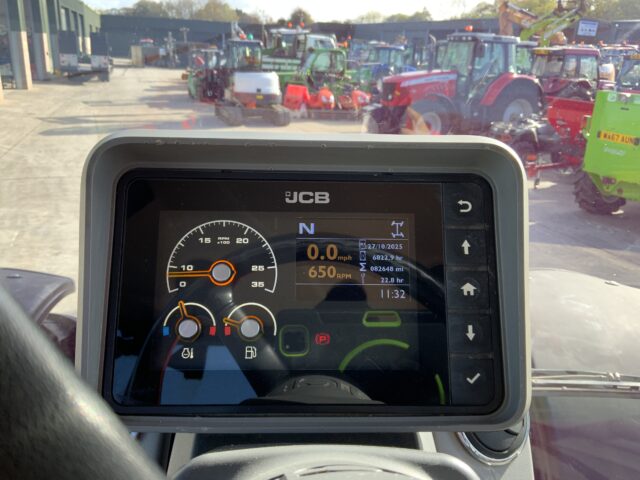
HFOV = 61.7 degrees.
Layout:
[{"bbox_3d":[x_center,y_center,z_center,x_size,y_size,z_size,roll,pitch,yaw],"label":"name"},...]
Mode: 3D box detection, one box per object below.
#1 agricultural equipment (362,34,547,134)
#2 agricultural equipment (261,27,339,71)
[{"bbox_3d":[3.580,-4.020,14.300,4.900,3.000,2.450,-10,23,-30],"label":"agricultural equipment"},{"bbox_3d":[-1.367,-7.531,23.274,4.900,3.050,2.500,-13,24,-35],"label":"agricultural equipment"}]

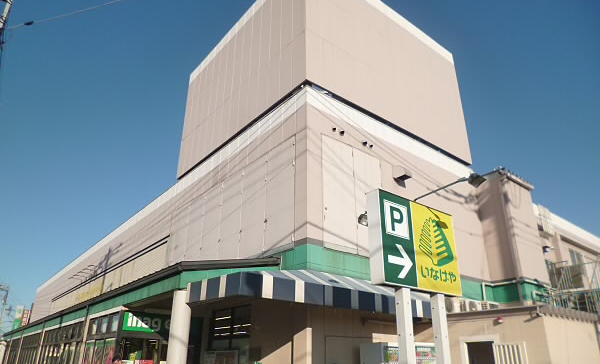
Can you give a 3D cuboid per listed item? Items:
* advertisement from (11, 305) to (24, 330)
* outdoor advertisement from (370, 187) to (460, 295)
[{"bbox_3d":[-25.048,12.514,36.622,0.700,3.000,0.300,18,-29,-34],"label":"advertisement"},{"bbox_3d":[1.847,1.026,6.616,1.900,1.400,0.247,18,-29,-34],"label":"outdoor advertisement"}]

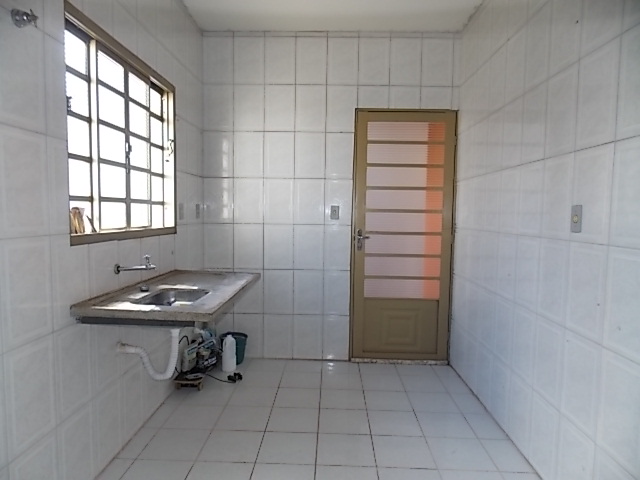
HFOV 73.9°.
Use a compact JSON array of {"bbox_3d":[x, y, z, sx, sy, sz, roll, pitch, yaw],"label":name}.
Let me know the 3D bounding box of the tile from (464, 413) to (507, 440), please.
[{"bbox_3d":[0.994,1.128,2.575,0.175,0.010,0.305,1,4,2],"label":"tile"}]

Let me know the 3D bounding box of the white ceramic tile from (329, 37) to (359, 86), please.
[{"bbox_3d":[0.193,-1.475,3.522,0.257,0.385,0.010,1,4,2],"label":"white ceramic tile"}]

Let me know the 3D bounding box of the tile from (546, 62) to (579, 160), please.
[{"bbox_3d":[1.137,-0.596,1.998,0.010,0.394,0.264,1,4,1],"label":"tile"}]

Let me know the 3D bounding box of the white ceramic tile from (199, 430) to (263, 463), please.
[{"bbox_3d":[-0.471,1.122,2.309,0.302,0.010,0.306,1,4,2],"label":"white ceramic tile"}]

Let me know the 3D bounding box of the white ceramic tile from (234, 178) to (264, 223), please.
[{"bbox_3d":[-0.619,-0.339,3.688,0.264,0.394,0.010,1,4,2],"label":"white ceramic tile"}]

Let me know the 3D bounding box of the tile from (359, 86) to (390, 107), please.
[{"bbox_3d":[0.447,-1.177,3.533,0.257,0.199,0.010,1,4,2],"label":"tile"}]

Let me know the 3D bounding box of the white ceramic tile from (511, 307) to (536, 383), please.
[{"bbox_3d":[1.102,0.562,2.291,0.010,0.385,0.256,1,4,1],"label":"white ceramic tile"}]

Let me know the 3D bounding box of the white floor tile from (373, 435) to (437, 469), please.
[{"bbox_3d":[0.445,1.147,2.301,0.305,0.010,0.305,1,4,2],"label":"white floor tile"}]

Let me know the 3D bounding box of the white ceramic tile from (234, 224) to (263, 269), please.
[{"bbox_3d":[-0.608,0.057,3.643,0.257,0.385,0.010,1,4,2],"label":"white ceramic tile"}]

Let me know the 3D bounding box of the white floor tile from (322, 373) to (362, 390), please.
[{"bbox_3d":[0.163,1.071,3.214,0.302,0.010,0.305,1,4,2],"label":"white floor tile"}]

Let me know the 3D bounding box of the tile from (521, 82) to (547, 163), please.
[{"bbox_3d":[1.132,-0.609,2.247,0.010,0.391,0.264,1,4,1],"label":"tile"}]

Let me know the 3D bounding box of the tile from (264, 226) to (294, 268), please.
[{"bbox_3d":[-0.349,0.062,3.636,0.257,0.385,0.010,1,4,2],"label":"tile"}]

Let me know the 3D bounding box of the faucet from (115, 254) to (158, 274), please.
[{"bbox_3d":[-0.927,0.128,2.150,0.205,0.105,0.055,1,4,2],"label":"faucet"}]

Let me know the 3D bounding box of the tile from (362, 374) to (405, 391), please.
[{"bbox_3d":[0.471,1.088,3.221,0.305,0.010,0.305,1,4,2],"label":"tile"}]

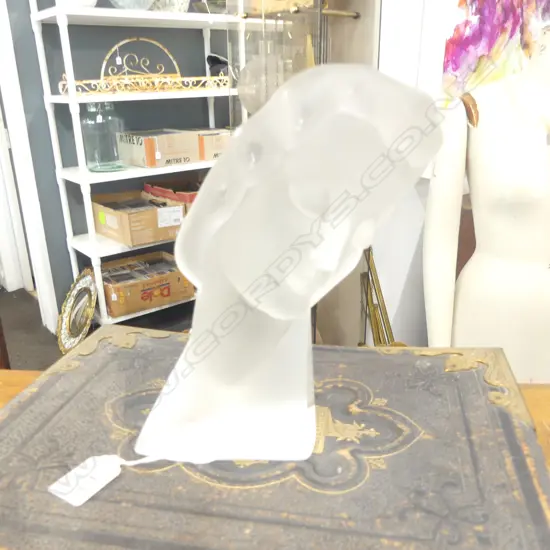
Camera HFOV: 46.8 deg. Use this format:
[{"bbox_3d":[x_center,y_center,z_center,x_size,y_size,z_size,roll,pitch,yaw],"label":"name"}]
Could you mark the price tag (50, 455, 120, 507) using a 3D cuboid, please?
[{"bbox_3d":[-0.107,0.116,0.369,0.024,0.003,0.041,14,28,30],"label":"price tag"}]

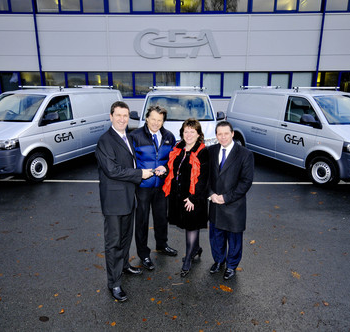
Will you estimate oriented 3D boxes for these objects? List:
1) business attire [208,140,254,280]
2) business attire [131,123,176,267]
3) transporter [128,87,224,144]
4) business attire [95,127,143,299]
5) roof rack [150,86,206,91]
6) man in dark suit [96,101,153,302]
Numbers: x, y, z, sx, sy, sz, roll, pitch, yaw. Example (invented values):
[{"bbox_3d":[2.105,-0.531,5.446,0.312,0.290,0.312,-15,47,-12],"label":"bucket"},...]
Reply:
[{"bbox_3d":[0.549,0.380,3.098,0.550,1.680,0.400,8,16,26],"label":"business attire"},{"bbox_3d":[-0.201,0.351,3.318,0.560,1.620,0.460,-3,15,-12],"label":"business attire"},{"bbox_3d":[0.059,-1.079,7.895,2.000,2.060,4.890,0,15,-1],"label":"transporter"},{"bbox_3d":[-0.491,0.447,2.889,0.550,1.650,0.480,-12,19,-38],"label":"business attire"},{"bbox_3d":[0.048,-2.217,8.407,1.440,0.130,2.300,0,15,-1],"label":"roof rack"},{"bbox_3d":[-0.481,0.341,2.861,0.560,1.870,0.500,-12,19,-38],"label":"man in dark suit"}]

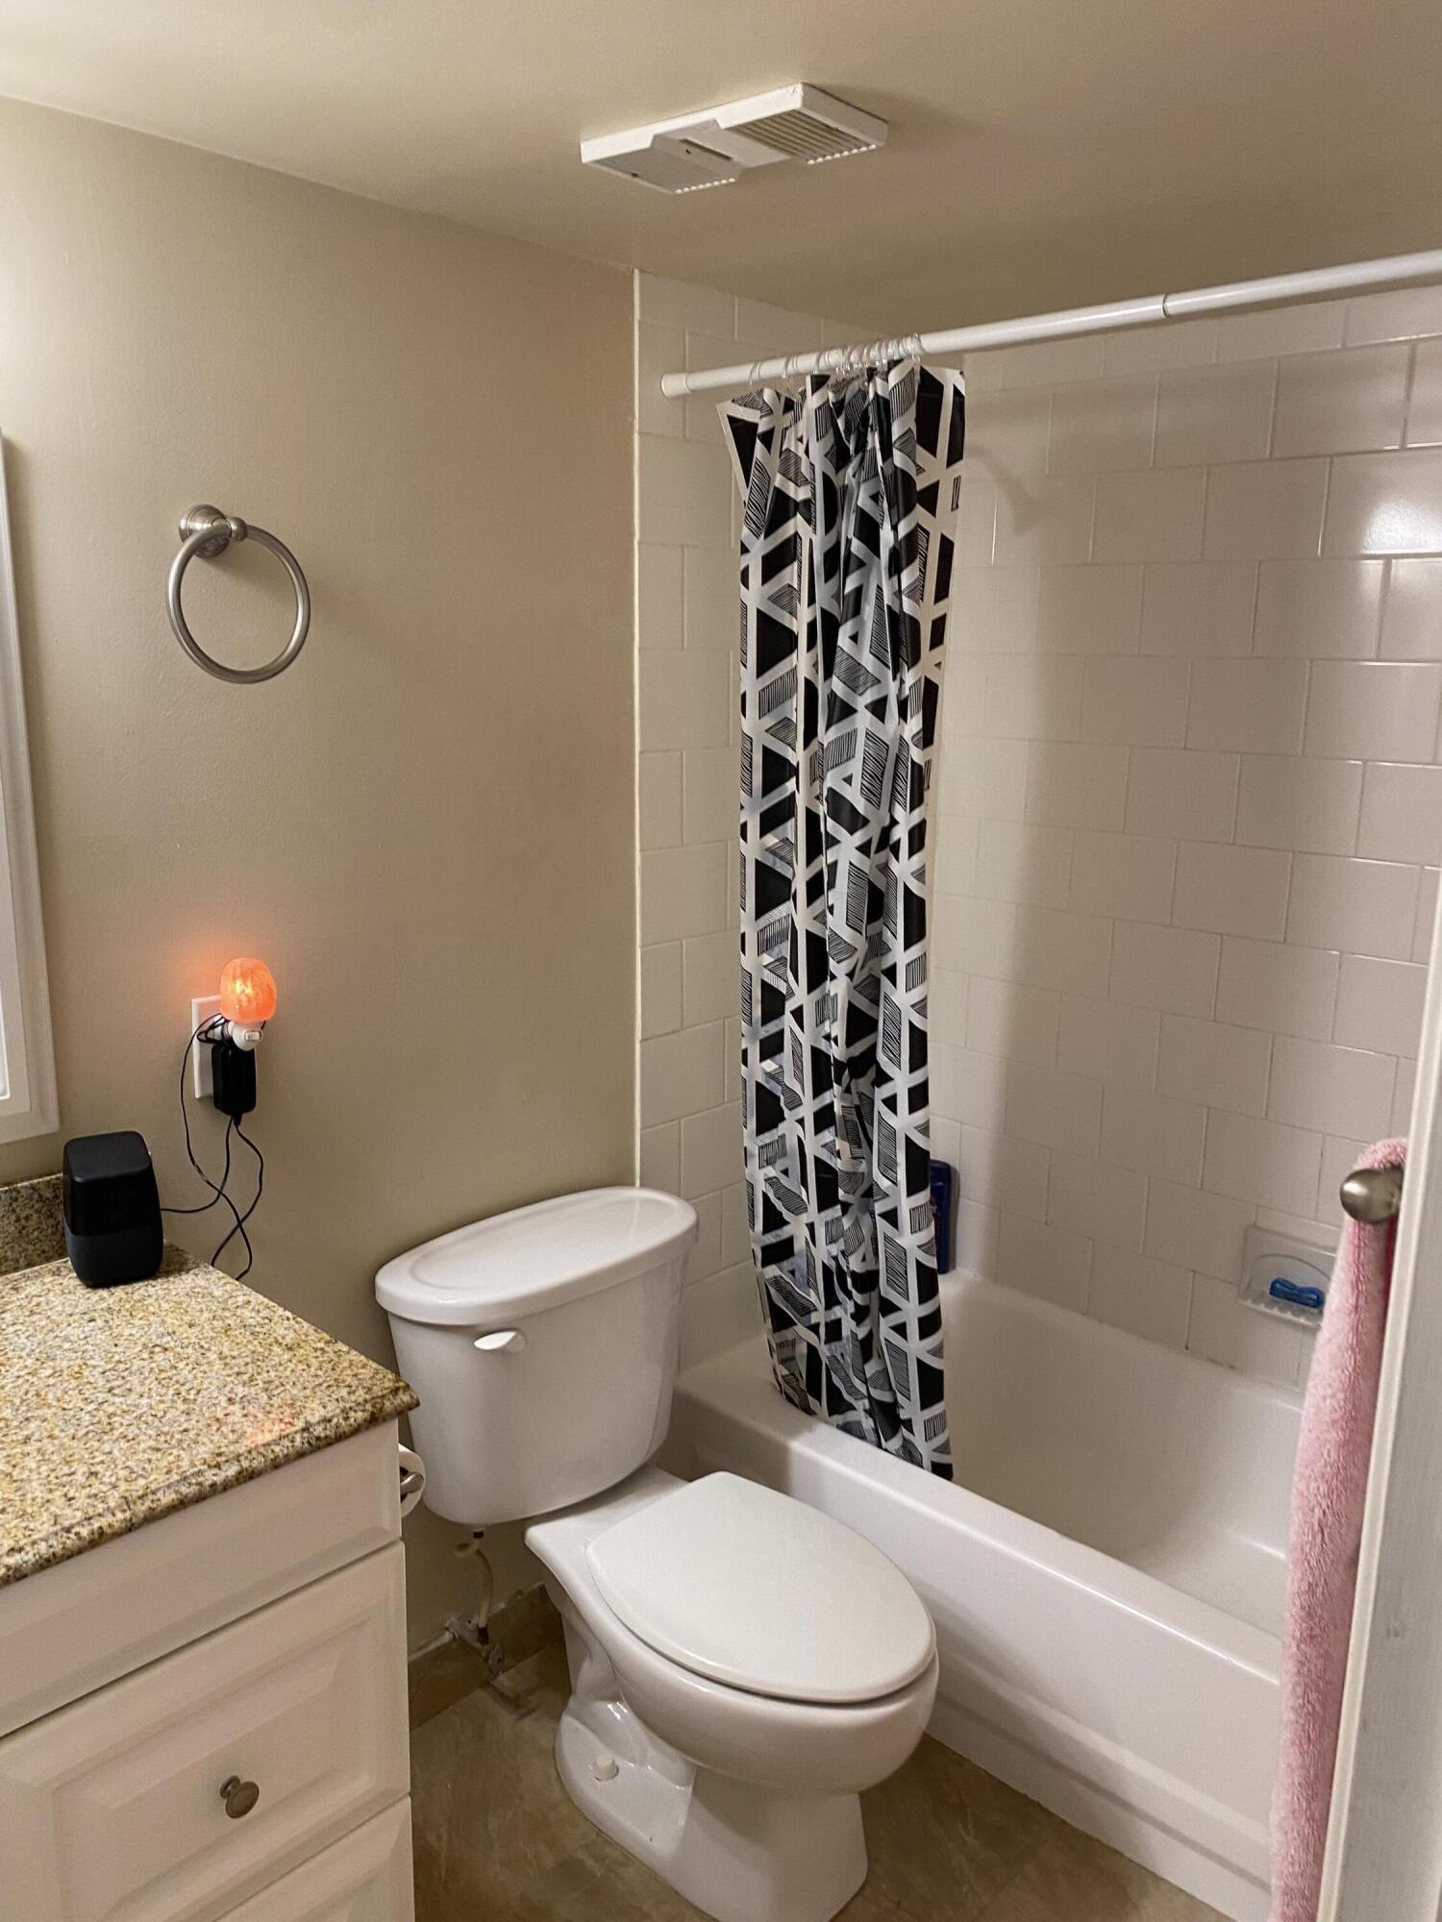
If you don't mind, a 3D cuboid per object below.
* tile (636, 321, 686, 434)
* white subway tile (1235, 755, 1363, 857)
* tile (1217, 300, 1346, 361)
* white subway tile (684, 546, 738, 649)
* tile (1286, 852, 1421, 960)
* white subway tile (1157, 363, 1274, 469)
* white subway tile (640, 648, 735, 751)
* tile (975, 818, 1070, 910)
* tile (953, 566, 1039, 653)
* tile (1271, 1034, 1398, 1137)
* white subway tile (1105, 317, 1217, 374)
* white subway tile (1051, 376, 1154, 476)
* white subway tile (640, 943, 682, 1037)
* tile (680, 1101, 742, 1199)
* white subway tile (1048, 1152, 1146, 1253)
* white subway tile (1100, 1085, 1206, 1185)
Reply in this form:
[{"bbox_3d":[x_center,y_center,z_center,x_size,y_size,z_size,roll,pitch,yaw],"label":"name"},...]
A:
[{"bbox_3d":[-0.086,-0.856,2.133,0.010,0.152,0.099,12,17,41],"label":"tile"},{"bbox_3d":[0.932,-0.252,2.330,0.198,0.151,0.009,12,17,42],"label":"white subway tile"},{"bbox_3d":[0.869,-0.974,2.240,0.198,0.068,0.009,12,17,42],"label":"tile"},{"bbox_3d":[0.014,-0.575,2.300,0.008,0.152,0.201,13,17,43],"label":"white subway tile"},{"bbox_3d":[1.006,-0.087,2.302,0.201,0.152,0.008,13,17,43],"label":"tile"},{"bbox_3d":[0.802,-0.887,2.349,0.200,0.152,0.010,12,17,41],"label":"white subway tile"},{"bbox_3d":[-0.057,-0.408,2.253,0.009,0.151,0.195,12,17,42],"label":"white subway tile"},{"bbox_3d":[0.569,-0.184,2.715,0.201,0.152,0.008,13,17,43],"label":"tile"},{"bbox_3d":[0.495,-0.644,2.650,0.197,0.151,0.010,12,17,41],"label":"tile"},{"bbox_3d":[1.002,0.213,2.368,0.201,0.152,0.008,13,17,43],"label":"tile"},{"bbox_3d":[0.730,-1.012,2.392,0.200,0.068,0.010,12,17,41],"label":"white subway tile"},{"bbox_3d":[0.653,-0.917,2.481,0.201,0.152,0.008,13,17,43],"label":"white subway tile"},{"bbox_3d":[-0.098,0.046,2.327,0.008,0.152,0.094,13,17,43],"label":"white subway tile"},{"bbox_3d":[0.000,0.323,2.510,0.010,0.152,0.200,12,17,41],"label":"tile"},{"bbox_3d":[0.699,0.442,2.683,0.197,0.151,0.010,12,17,41],"label":"white subway tile"},{"bbox_3d":[0.774,0.310,2.584,0.197,0.151,0.010,12,17,41],"label":"white subway tile"}]

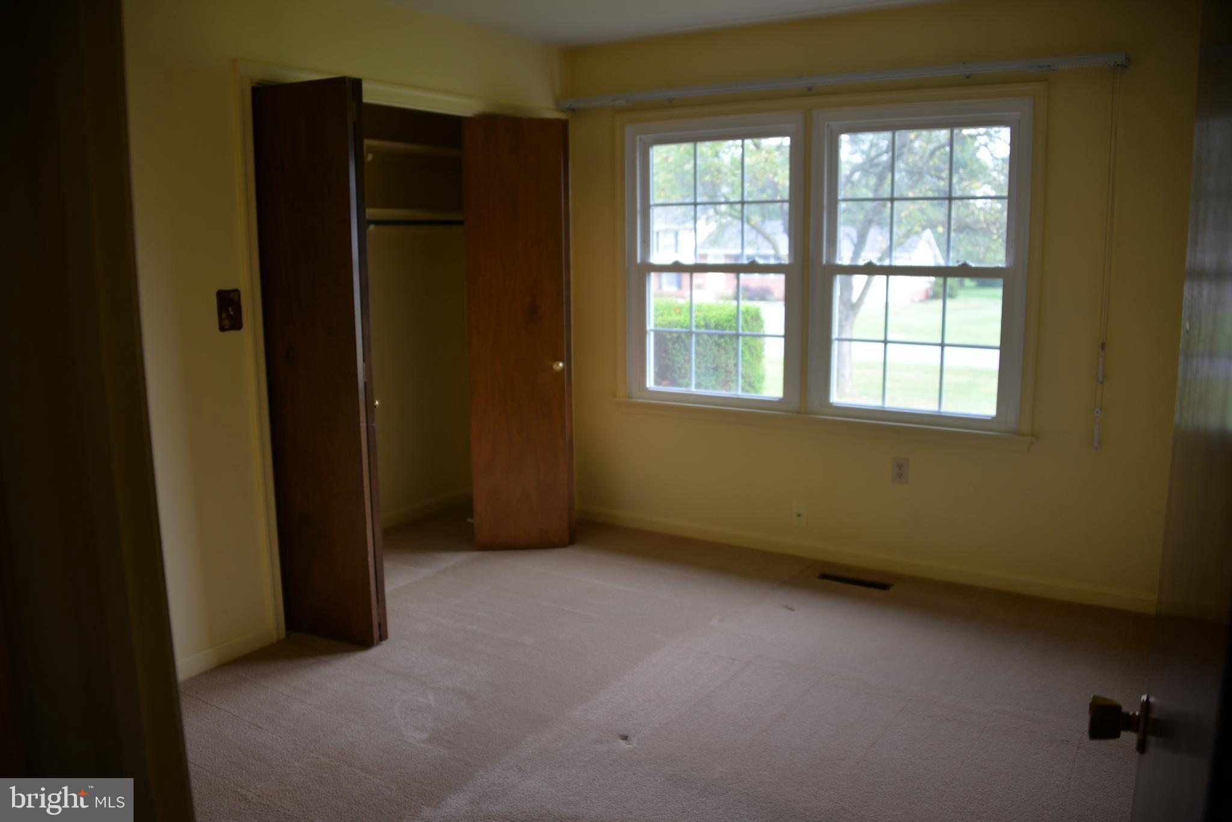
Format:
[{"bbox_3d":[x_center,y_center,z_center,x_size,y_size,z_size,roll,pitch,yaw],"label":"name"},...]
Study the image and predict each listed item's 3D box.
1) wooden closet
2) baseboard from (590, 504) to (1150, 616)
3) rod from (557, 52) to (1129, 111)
[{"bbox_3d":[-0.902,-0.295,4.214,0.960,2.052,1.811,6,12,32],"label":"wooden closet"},{"bbox_3d":[0.957,0.658,4.362,2.800,0.075,0.017,6,12,32],"label":"baseboard"},{"bbox_3d":[0.805,-1.383,4.046,2.520,0.058,0.080,6,12,32],"label":"rod"}]

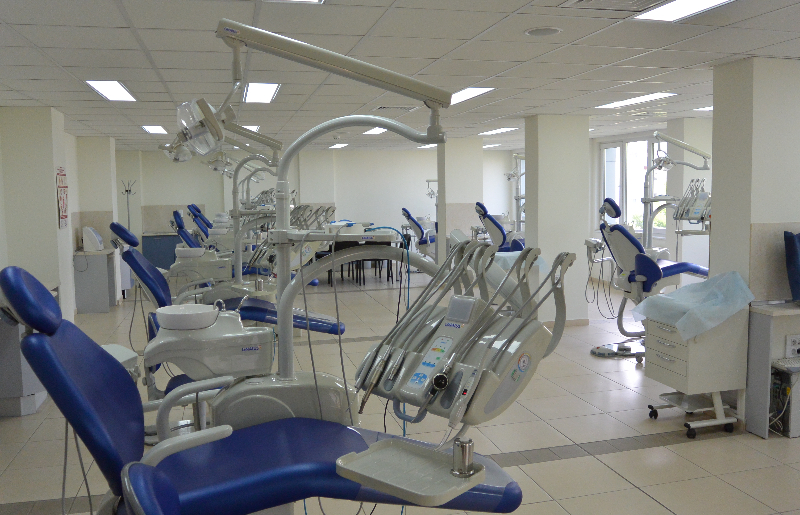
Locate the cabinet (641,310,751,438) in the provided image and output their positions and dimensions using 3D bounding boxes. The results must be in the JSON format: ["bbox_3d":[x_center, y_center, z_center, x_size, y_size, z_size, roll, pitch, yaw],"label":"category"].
[{"bbox_3d":[2.047,0.745,4.758,0.465,0.840,0.480,-2,6,-14],"label":"cabinet"}]

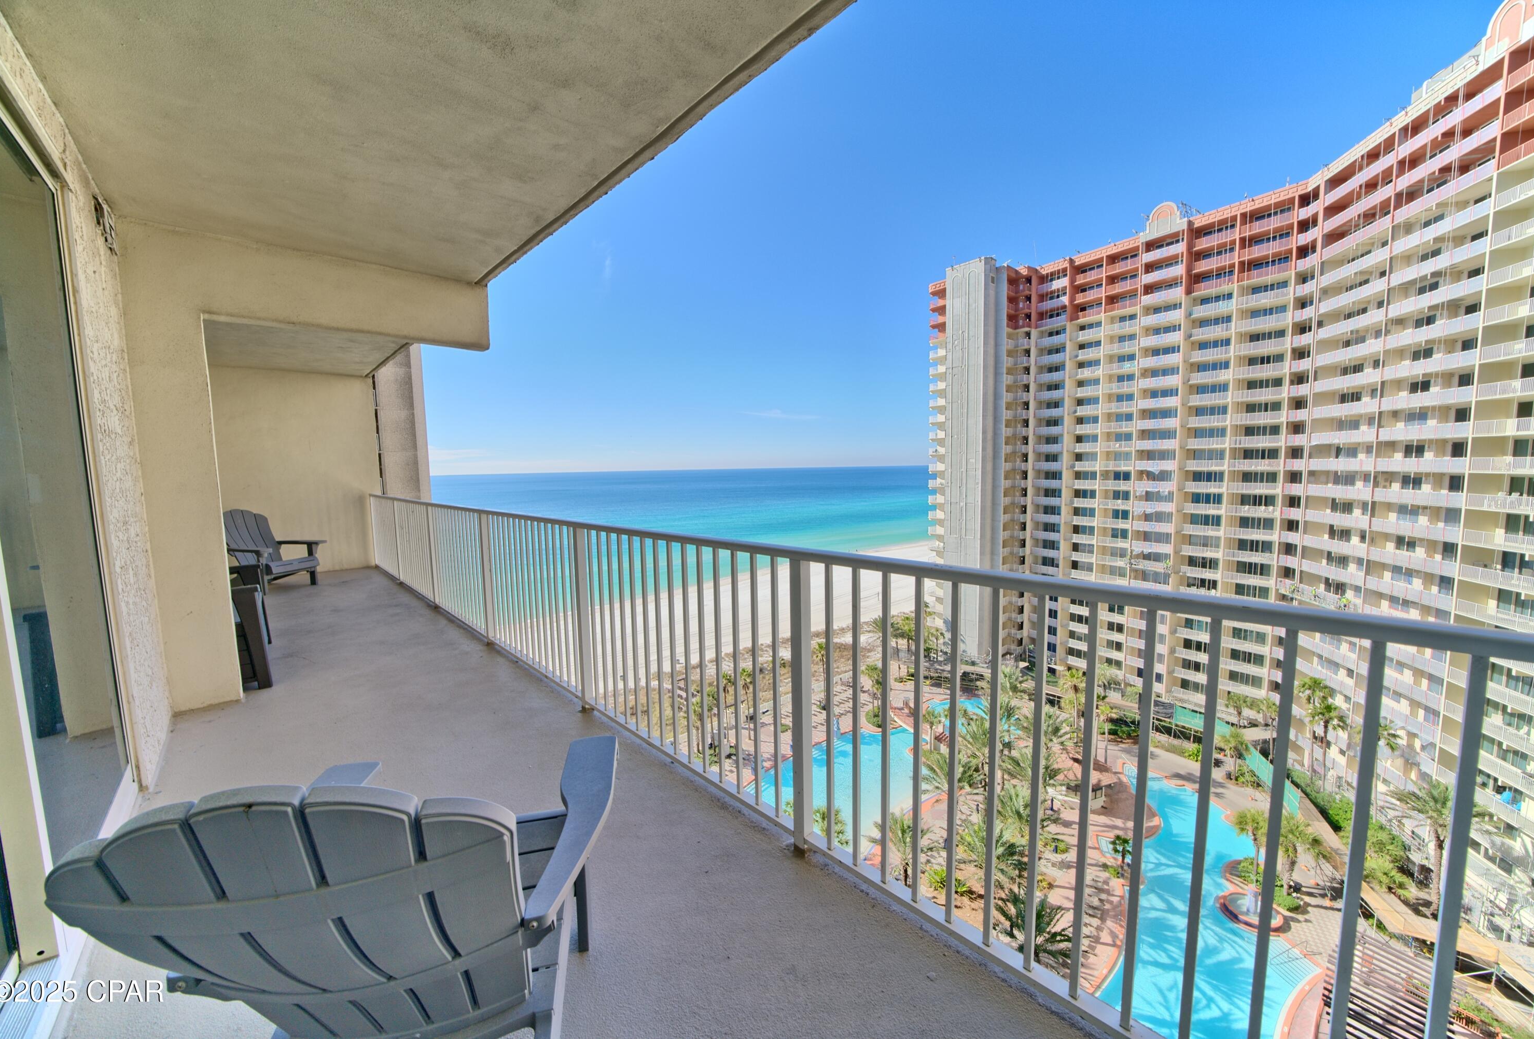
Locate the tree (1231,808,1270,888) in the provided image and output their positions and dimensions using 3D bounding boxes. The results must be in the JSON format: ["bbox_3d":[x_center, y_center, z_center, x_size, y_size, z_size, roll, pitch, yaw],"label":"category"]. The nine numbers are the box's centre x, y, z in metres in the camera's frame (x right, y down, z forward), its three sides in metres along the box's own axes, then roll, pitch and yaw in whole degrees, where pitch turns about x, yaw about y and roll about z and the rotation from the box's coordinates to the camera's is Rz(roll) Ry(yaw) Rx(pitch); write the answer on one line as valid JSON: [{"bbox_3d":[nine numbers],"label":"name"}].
[{"bbox_3d":[40.769,27.435,43.077,2.700,6.800,2.700,-7,8,-45],"label":"tree"}]

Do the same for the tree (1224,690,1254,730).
[{"bbox_3d":[58.042,24.790,63.491,3.000,7.300,3.000,4,8,43],"label":"tree"}]

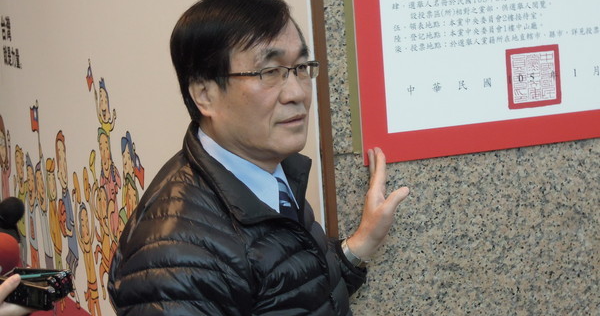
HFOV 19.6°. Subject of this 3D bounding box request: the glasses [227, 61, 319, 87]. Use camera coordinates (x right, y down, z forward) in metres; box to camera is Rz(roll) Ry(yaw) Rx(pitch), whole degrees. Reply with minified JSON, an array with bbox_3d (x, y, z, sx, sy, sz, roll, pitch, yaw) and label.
[{"bbox_3d":[-0.060,-0.113,2.545,0.140,0.041,0.141,-1,7,40],"label":"glasses"}]

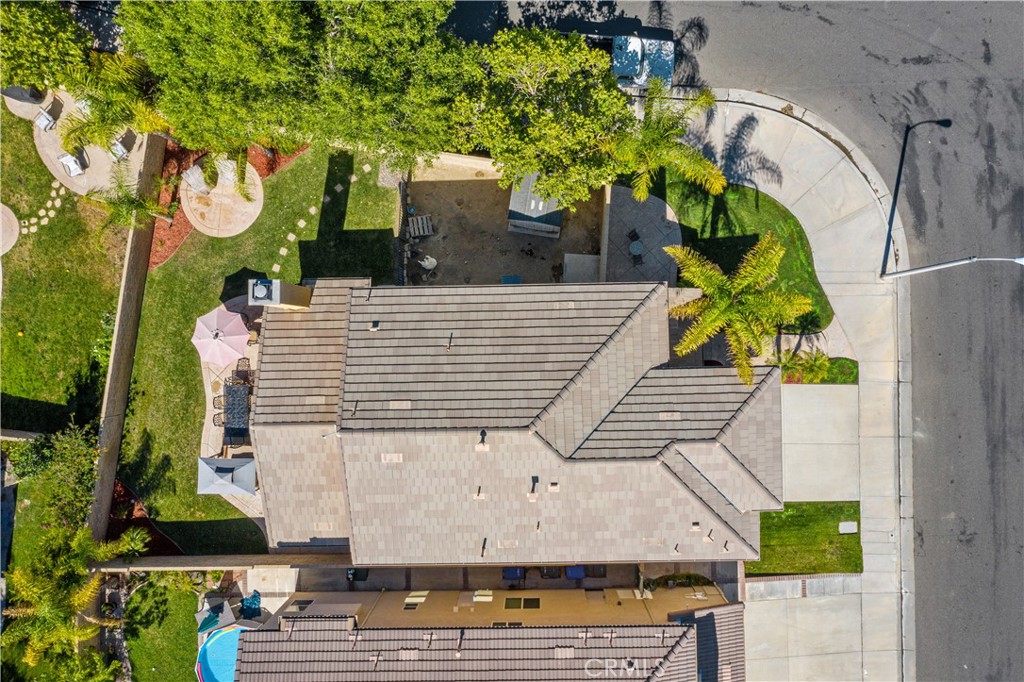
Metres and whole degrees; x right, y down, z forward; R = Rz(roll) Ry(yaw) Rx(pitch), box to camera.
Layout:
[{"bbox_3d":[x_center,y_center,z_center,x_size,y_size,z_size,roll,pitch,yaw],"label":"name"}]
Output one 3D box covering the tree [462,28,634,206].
[{"bbox_3d":[1.400,-8.138,30.408,6.266,7.200,6.484,-1,90,3],"label":"tree"}]

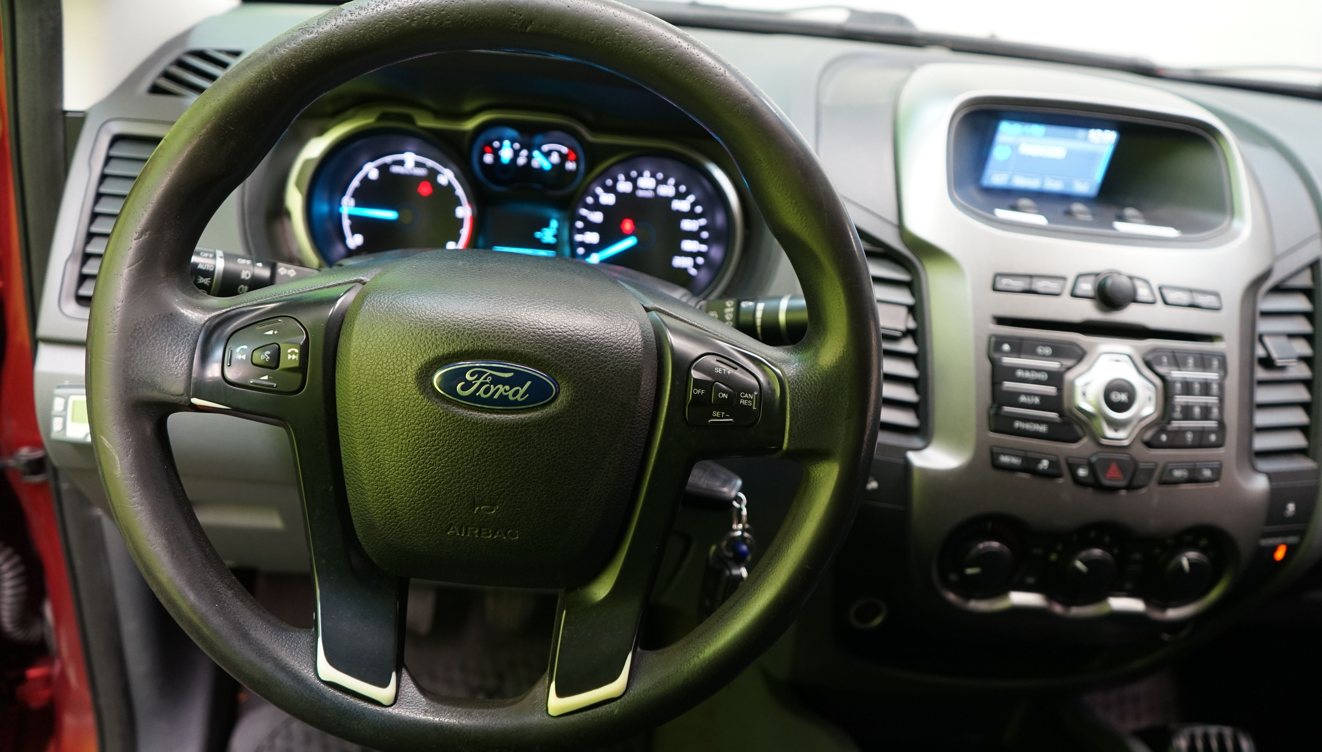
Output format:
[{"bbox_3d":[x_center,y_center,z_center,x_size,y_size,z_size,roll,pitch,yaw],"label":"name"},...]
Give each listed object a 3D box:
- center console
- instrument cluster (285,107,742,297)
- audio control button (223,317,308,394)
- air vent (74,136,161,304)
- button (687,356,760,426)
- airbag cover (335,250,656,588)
[{"bbox_3d":[0.288,-0.012,0.700,0.315,0.385,0.120,4,-6,-7],"label":"center console"},{"bbox_3d":[-0.102,-0.114,0.740,0.322,0.145,0.070,4,-1,-7],"label":"instrument cluster"},{"bbox_3d":[-0.195,-0.010,0.508,0.040,0.037,0.013,4,1,-7],"label":"audio control button"},{"bbox_3d":[-0.386,-0.110,0.745,0.066,0.130,0.035,4,1,-7],"label":"air vent"},{"bbox_3d":[0.033,0.008,0.538,0.039,0.037,0.013,4,1,-7],"label":"button"},{"bbox_3d":[-0.081,0.021,0.518,0.154,0.165,0.055,4,1,-7],"label":"airbag cover"}]

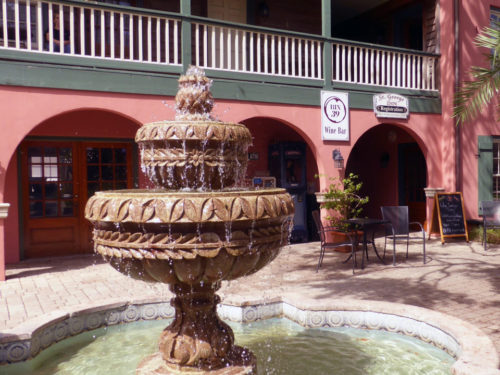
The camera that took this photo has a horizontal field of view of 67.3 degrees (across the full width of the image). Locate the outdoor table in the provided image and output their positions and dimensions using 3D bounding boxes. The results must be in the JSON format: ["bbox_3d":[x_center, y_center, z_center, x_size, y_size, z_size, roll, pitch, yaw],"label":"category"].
[{"bbox_3d":[1.908,0.917,6.206,0.760,0.710,0.760,-2,1,-23],"label":"outdoor table"}]

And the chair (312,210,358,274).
[{"bbox_3d":[1.332,0.840,5.890,0.610,0.890,0.560,-1,1,12],"label":"chair"}]

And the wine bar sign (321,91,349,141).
[{"bbox_3d":[1.765,-1.465,7.719,0.659,1.015,0.050,-2,1,-23],"label":"wine bar sign"}]

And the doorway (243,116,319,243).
[{"bbox_3d":[0.243,-0.036,7.440,2.441,2.629,0.450,-2,1,-23],"label":"doorway"}]

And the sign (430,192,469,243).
[{"bbox_3d":[4.349,0.645,8.266,0.610,1.060,0.520,-2,1,-18],"label":"sign"}]

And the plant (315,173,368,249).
[{"bbox_3d":[1.786,0.475,7.373,0.950,1.540,0.820,-2,1,-23],"label":"plant"}]

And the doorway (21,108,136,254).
[{"bbox_3d":[-2.530,0.044,6.284,2.534,2.629,0.450,-2,1,-23],"label":"doorway"}]

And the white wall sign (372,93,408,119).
[{"bbox_3d":[3.126,-1.783,8.267,0.938,0.527,0.060,-2,1,-23],"label":"white wall sign"}]

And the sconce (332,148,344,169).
[{"bbox_3d":[1.820,-0.586,7.722,0.160,0.400,0.220,-2,1,-23],"label":"sconce"}]

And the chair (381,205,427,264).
[{"bbox_3d":[2.592,0.805,6.365,0.560,0.890,0.610,-1,1,-6],"label":"chair"}]

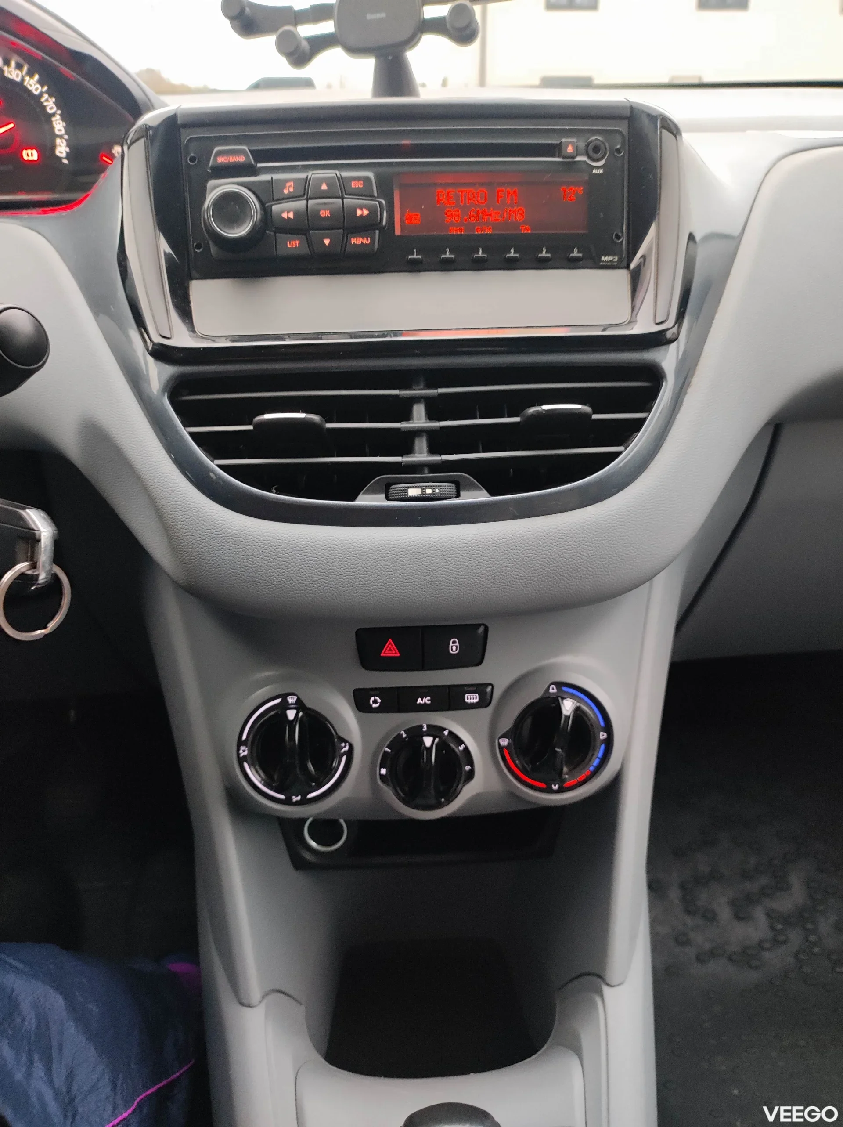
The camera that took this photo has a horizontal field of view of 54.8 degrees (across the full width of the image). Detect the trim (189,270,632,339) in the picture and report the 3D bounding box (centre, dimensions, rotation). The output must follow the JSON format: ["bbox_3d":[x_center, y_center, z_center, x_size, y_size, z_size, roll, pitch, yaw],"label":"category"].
[{"bbox_3d":[-0.004,-0.109,0.344,0.185,0.023,0.008,-2,6,-1],"label":"trim"}]

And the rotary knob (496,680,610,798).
[{"bbox_3d":[0.067,0.089,0.399,0.056,0.055,0.022,-2,6,-1],"label":"rotary knob"}]

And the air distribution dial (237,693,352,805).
[{"bbox_3d":[-0.063,0.093,0.396,0.054,0.055,0.022,-2,6,-1],"label":"air distribution dial"}]

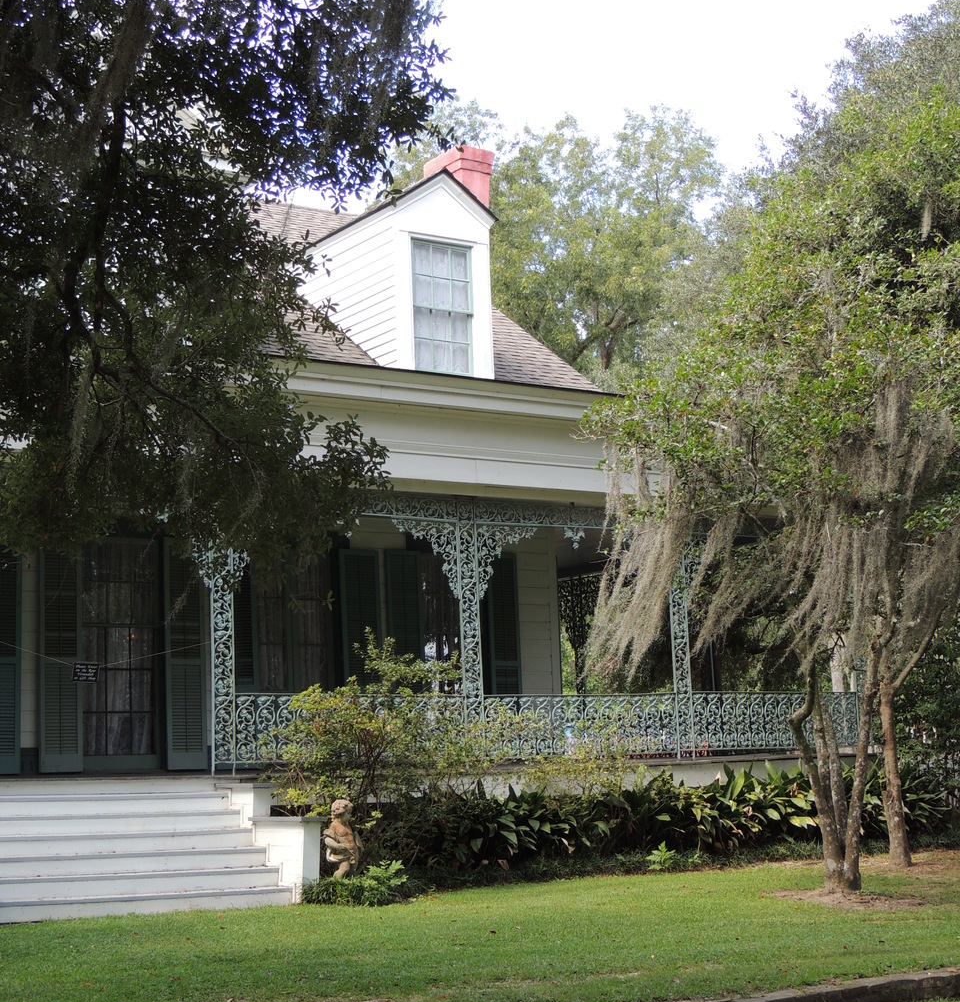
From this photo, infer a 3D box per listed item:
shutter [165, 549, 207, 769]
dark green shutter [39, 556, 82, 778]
[{"bbox_3d":[-3.612,1.897,21.483,0.526,2.806,0.051,4,-11,-33],"label":"shutter"},{"bbox_3d":[-4.948,1.798,20.611,0.523,2.802,0.051,4,-11,-33],"label":"dark green shutter"}]

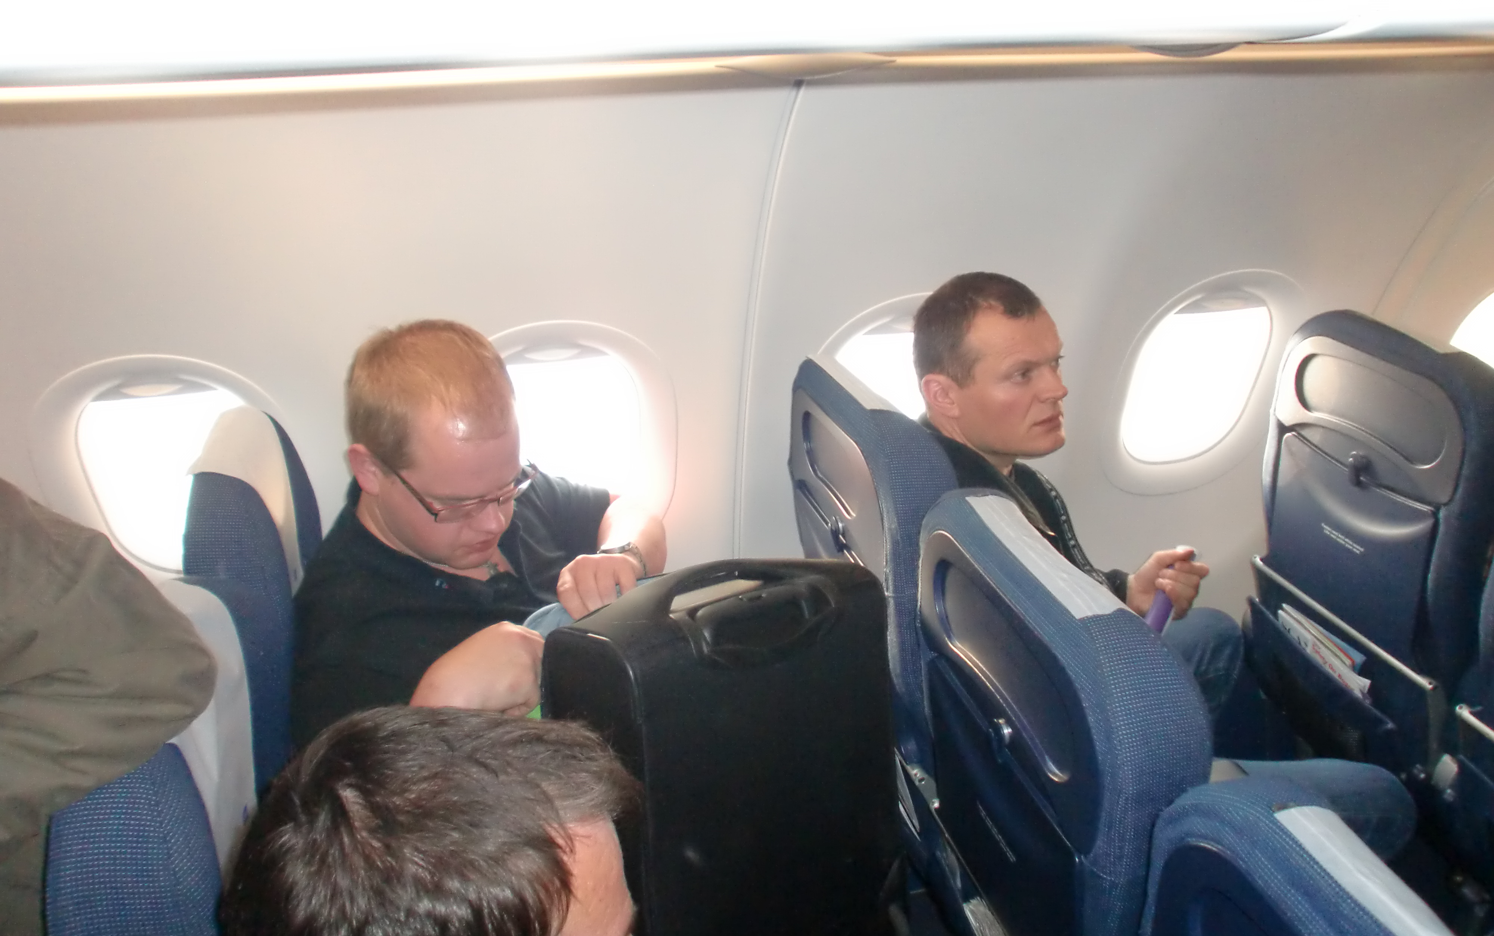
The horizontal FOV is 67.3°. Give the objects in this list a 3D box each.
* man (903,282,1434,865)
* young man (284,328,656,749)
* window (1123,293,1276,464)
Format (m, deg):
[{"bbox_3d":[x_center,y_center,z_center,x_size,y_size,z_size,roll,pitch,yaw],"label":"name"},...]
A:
[{"bbox_3d":[0.570,0.338,1.680,0.760,1.260,0.570,-5,24,-9],"label":"man"},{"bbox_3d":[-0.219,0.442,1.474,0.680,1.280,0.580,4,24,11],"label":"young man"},{"bbox_3d":[0.763,-0.143,1.900,0.250,0.355,0.050,-6,38,-11],"label":"window"}]

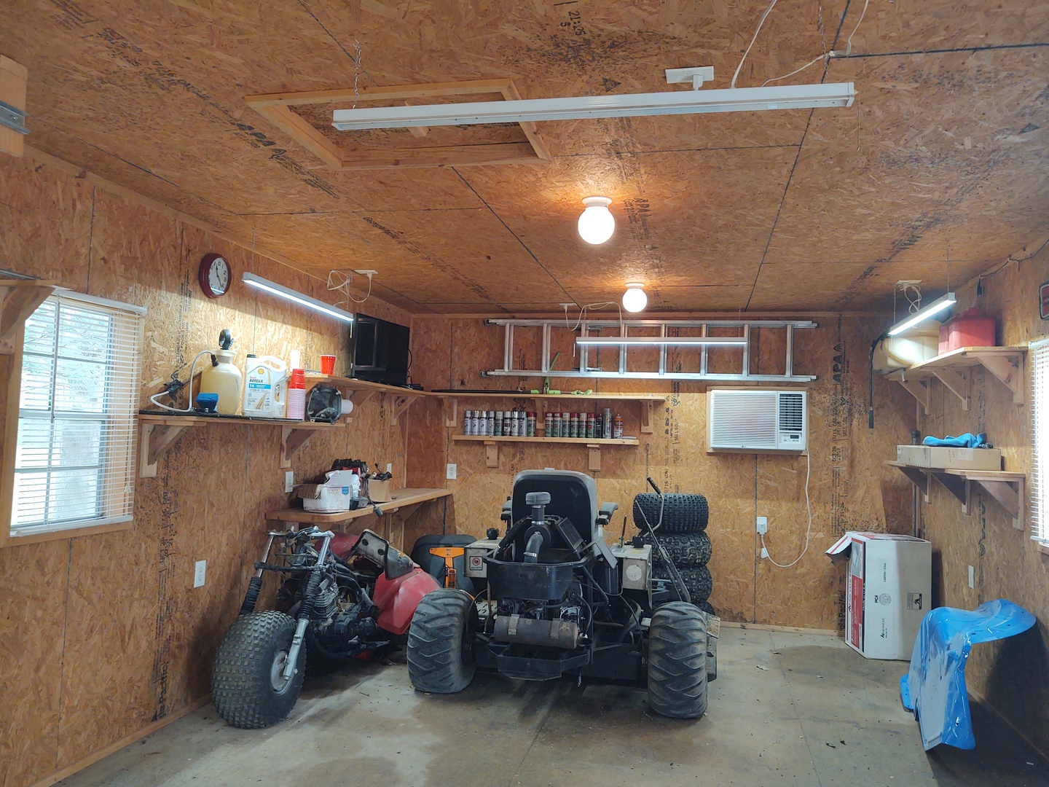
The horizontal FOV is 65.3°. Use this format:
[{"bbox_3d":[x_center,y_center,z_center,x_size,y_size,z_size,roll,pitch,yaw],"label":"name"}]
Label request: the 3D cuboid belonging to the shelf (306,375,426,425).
[{"bbox_3d":[-1.062,0.078,5.631,0.285,0.265,1.880,1,-3,12],"label":"shelf"}]

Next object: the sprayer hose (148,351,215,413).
[{"bbox_3d":[-1.512,-0.059,3.627,0.150,0.295,0.320,1,-3,12],"label":"sprayer hose"}]

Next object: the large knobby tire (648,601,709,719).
[{"bbox_3d":[0.778,1.332,4.122,0.280,0.550,0.550,1,-3,12],"label":"large knobby tire"}]

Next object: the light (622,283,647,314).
[{"bbox_3d":[0.704,-0.600,5.194,0.152,0.182,0.152,1,-3,12],"label":"light"}]

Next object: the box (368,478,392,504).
[{"bbox_3d":[-0.944,0.640,5.398,0.115,0.145,0.130,1,-3,12],"label":"box"}]

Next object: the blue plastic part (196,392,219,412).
[{"bbox_3d":[-1.423,0.042,3.671,0.080,0.090,0.095,-1,-4,43],"label":"blue plastic part"}]

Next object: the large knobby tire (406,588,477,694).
[{"bbox_3d":[-0.435,1.324,4.424,0.275,0.530,0.545,1,-3,12],"label":"large knobby tire"}]

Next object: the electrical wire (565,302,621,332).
[{"bbox_3d":[0.502,-0.556,6.005,0.430,0.220,0.110,1,-3,12],"label":"electrical wire"}]

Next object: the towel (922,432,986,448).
[{"bbox_3d":[2.274,0.246,4.339,0.290,0.085,0.230,1,-3,12],"label":"towel"}]

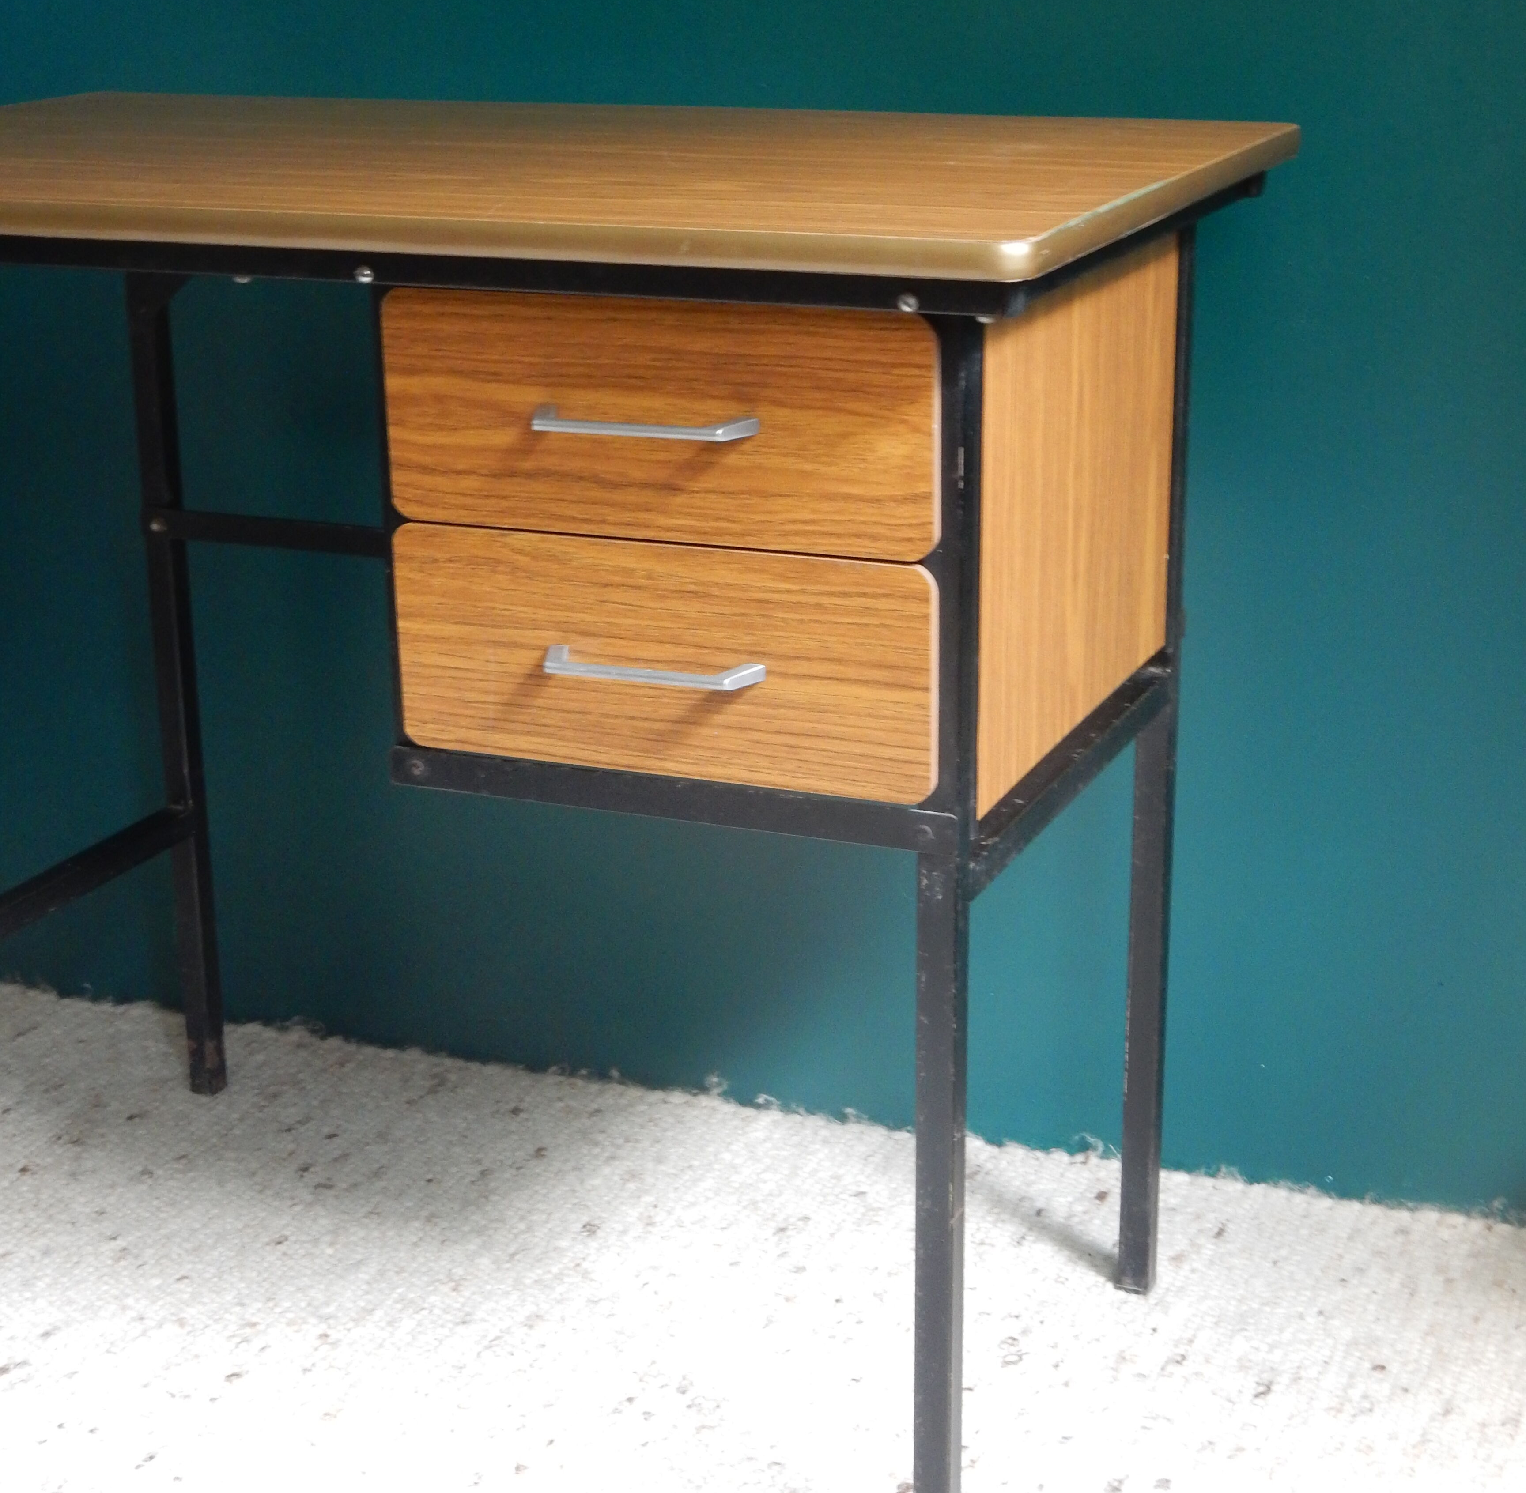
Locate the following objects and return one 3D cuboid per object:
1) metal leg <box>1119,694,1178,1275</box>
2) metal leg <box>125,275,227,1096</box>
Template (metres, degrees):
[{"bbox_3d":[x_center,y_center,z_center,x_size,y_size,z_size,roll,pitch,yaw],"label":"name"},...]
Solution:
[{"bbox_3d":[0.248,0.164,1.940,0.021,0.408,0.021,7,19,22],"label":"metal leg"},{"bbox_3d":[-0.437,-0.056,2.220,0.021,0.674,0.021,7,19,22],"label":"metal leg"}]

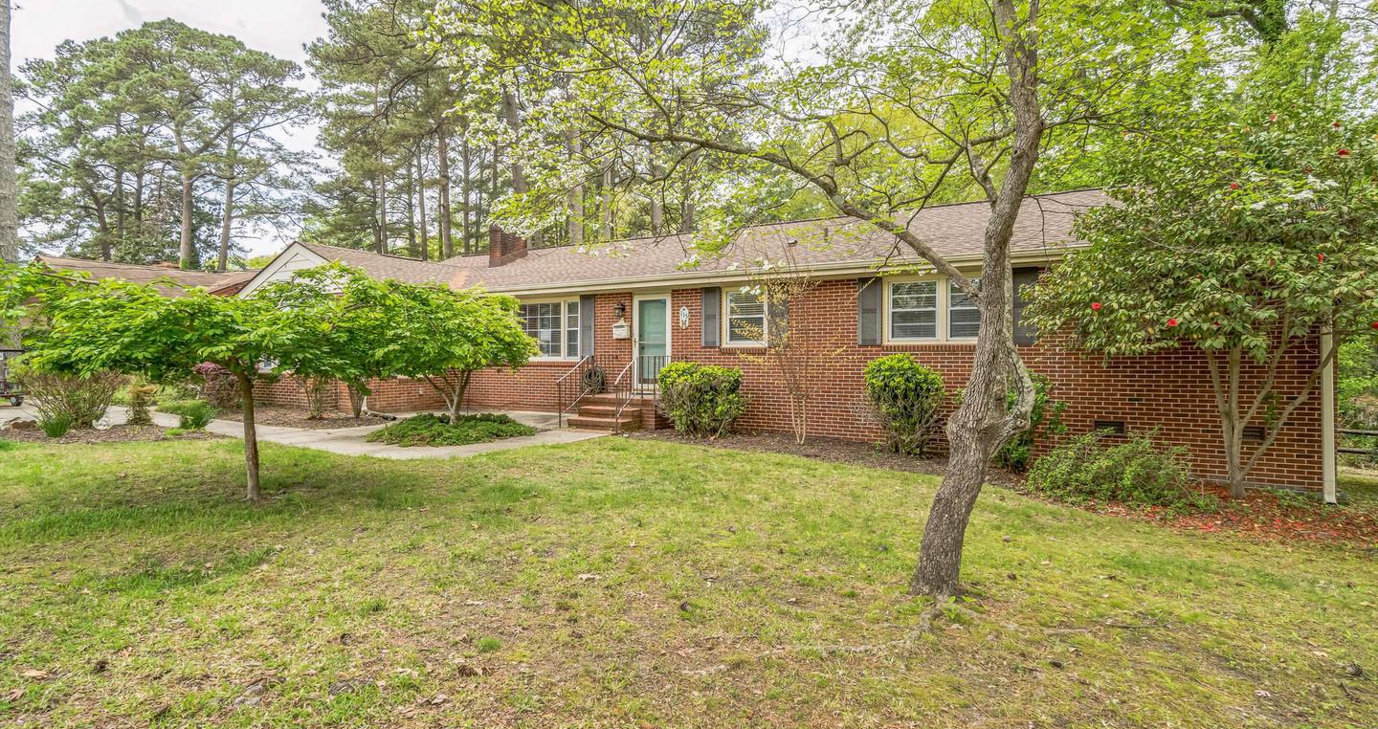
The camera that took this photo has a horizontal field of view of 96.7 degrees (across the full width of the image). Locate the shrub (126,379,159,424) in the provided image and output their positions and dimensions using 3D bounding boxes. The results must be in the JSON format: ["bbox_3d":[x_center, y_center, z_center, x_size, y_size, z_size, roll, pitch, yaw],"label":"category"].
[{"bbox_3d":[-9.490,0.660,10.620,0.470,0.810,0.460,0,0,-42],"label":"shrub"}]

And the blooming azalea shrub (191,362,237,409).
[{"bbox_3d":[-10.350,0.430,13.500,1.050,1.060,1.000,0,0,-37],"label":"blooming azalea shrub"}]

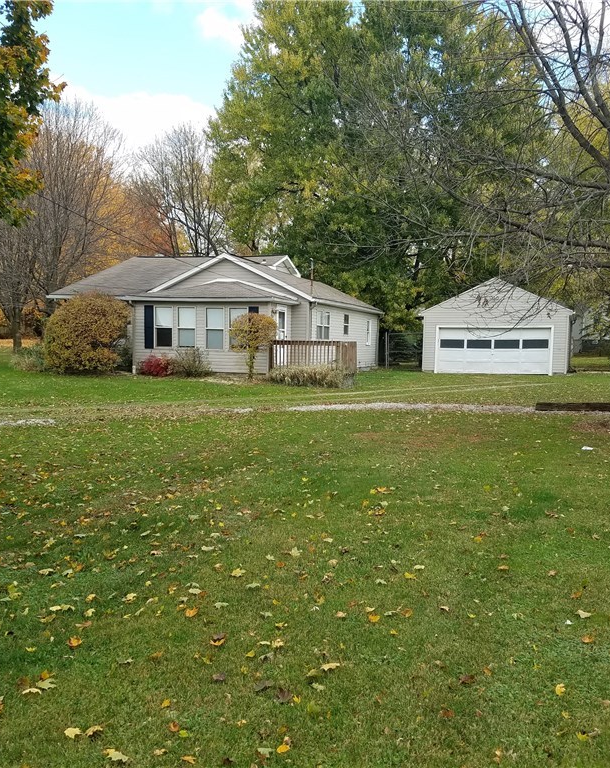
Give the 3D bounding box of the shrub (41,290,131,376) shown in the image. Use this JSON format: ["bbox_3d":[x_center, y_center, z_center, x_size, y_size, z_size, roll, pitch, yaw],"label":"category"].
[{"bbox_3d":[-7.671,-1.738,27.000,3.000,2.750,2.900,0,3,-15],"label":"shrub"}]

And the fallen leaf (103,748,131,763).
[{"bbox_3d":[-0.670,1.327,2.748,0.100,0.025,0.090,0,3,-13],"label":"fallen leaf"}]

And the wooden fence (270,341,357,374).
[{"bbox_3d":[0.346,-0.920,26.314,2.350,1.120,2.450,2,3,17],"label":"wooden fence"}]

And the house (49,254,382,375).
[{"bbox_3d":[-2.960,-2.931,32.513,9.600,4.400,13.050,2,3,17],"label":"house"}]

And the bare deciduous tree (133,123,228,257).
[{"bbox_3d":[-8.832,-10.584,55.000,7.200,16.200,7.200,0,3,-9],"label":"bare deciduous tree"}]

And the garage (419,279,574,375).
[{"bbox_3d":[9.486,-2.743,37.096,6.650,4.250,6.900,2,3,20],"label":"garage"}]

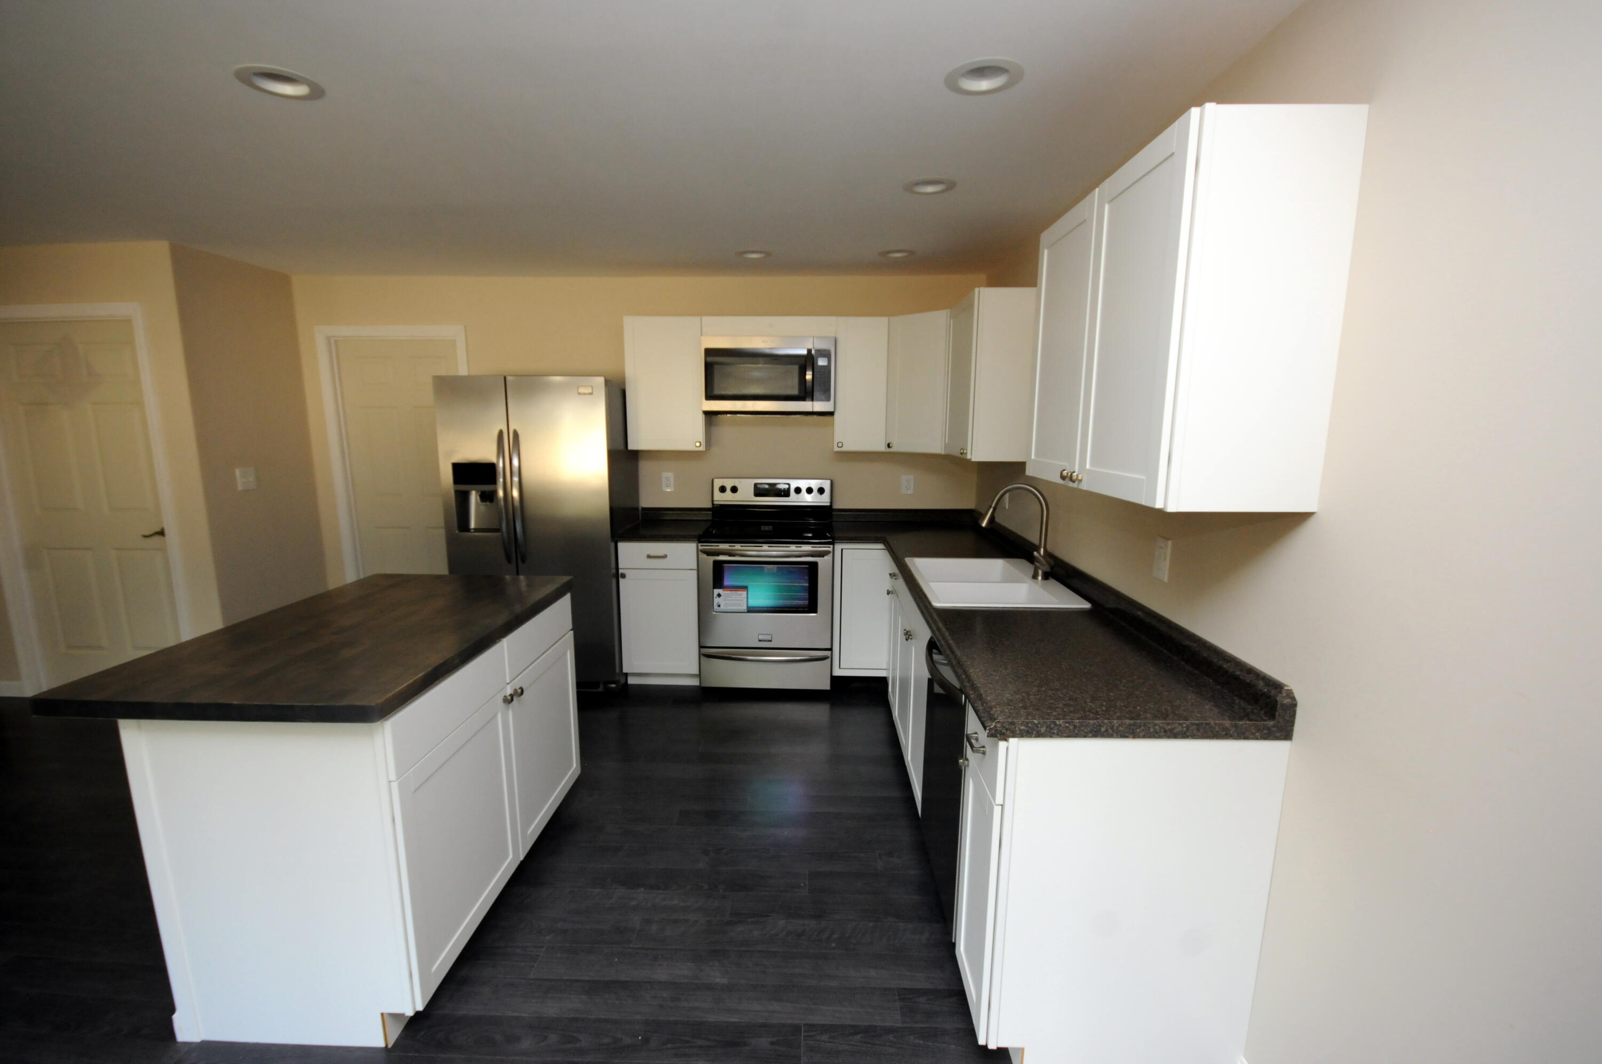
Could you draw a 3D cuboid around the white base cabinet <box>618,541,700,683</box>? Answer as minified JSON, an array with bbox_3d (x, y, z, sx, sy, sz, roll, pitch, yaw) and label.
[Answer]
[{"bbox_3d":[-0.794,0.442,4.110,0.456,0.876,0.635,0,10,1],"label":"white base cabinet"}]

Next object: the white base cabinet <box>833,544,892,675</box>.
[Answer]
[{"bbox_3d":[0.350,0.429,4.084,0.310,0.836,0.625,0,10,1],"label":"white base cabinet"}]

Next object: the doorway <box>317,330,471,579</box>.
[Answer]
[{"bbox_3d":[-2.575,-0.241,4.402,0.939,2.118,0.120,0,10,1],"label":"doorway"}]

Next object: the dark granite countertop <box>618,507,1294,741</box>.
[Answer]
[{"bbox_3d":[0.013,0.146,2.882,2.160,0.121,2.908,0,9,2],"label":"dark granite countertop"}]

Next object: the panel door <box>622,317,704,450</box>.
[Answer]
[{"bbox_3d":[-0.791,-0.858,3.894,0.451,0.761,0.030,0,10,1],"label":"panel door"}]

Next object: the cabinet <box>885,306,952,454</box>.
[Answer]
[{"bbox_3d":[0.652,-0.825,3.719,0.030,0.761,0.403,-9,13,-44],"label":"cabinet"}]

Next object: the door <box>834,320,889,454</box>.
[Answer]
[{"bbox_3d":[0.352,-0.851,3.866,0.303,0.761,0.030,0,10,1],"label":"door"}]

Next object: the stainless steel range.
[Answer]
[{"bbox_3d":[-0.190,0.298,4.017,0.754,1.180,0.690,0,9,2],"label":"stainless steel range"}]

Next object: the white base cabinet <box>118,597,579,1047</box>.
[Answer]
[{"bbox_3d":[-1.240,0.767,2.168,0.632,0.876,1.152,0,10,1],"label":"white base cabinet"}]

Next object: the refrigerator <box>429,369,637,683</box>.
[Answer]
[{"bbox_3d":[-1.485,0.003,3.975,0.910,1.767,0.730,0,9,2],"label":"refrigerator"}]

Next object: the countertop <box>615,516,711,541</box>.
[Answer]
[{"bbox_3d":[-0.799,-0.006,4.031,0.470,0.040,0.637,0,9,2],"label":"countertop"}]

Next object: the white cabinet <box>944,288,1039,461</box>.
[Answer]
[{"bbox_3d":[0.950,-0.752,3.301,0.325,0.762,0.600,0,9,2],"label":"white cabinet"}]

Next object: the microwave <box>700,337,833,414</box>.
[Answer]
[{"bbox_3d":[-0.176,-0.920,3.976,0.757,0.424,0.400,0,9,2],"label":"microwave"}]

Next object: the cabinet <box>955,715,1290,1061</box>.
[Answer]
[{"bbox_3d":[0.742,0.861,1.639,0.635,0.876,0.302,0,10,1],"label":"cabinet"}]

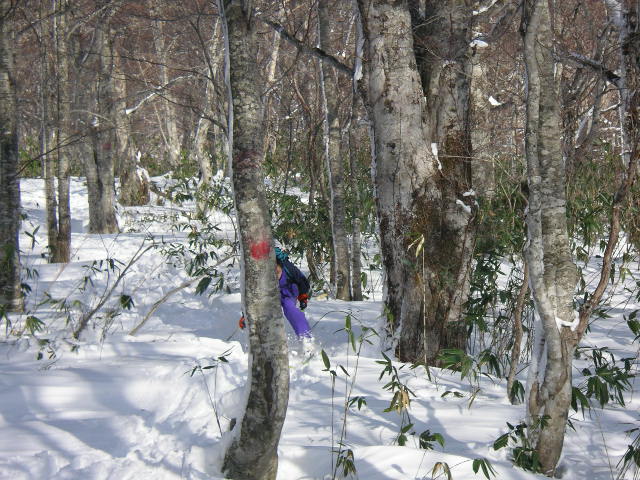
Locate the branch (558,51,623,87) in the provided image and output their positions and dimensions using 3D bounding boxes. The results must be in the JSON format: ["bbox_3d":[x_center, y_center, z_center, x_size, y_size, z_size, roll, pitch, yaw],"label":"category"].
[{"bbox_3d":[2.943,-1.873,21.000,0.780,0.140,0.180,25,2,0],"label":"branch"}]

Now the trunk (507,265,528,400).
[{"bbox_3d":[1.438,0.673,14.000,0.120,1.060,0.100,5,2,0],"label":"trunk"}]

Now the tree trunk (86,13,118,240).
[{"bbox_3d":[-4.298,-2.322,38.000,0.580,4.450,0.550,0,2,0],"label":"tree trunk"}]

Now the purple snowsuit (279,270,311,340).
[{"bbox_3d":[-0.369,0.660,20.000,0.550,0.900,0.450,2,3,37],"label":"purple snowsuit"}]

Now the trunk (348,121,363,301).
[{"bbox_3d":[0.425,-0.377,23.000,0.130,2.200,0.120,-3,2,0],"label":"trunk"}]

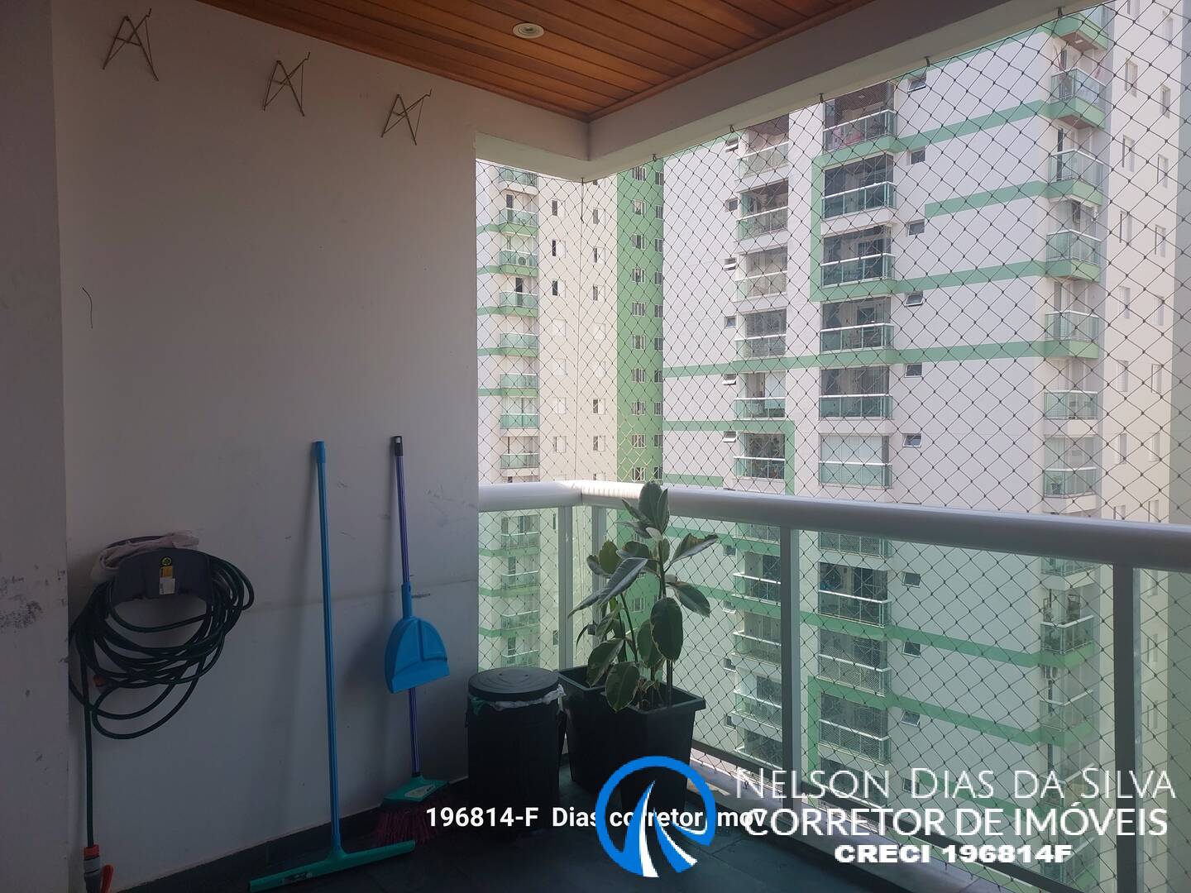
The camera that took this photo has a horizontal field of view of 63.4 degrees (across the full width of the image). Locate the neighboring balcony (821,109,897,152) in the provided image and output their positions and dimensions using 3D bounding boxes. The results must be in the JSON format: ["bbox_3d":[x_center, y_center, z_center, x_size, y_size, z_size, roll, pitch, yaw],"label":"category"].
[{"bbox_3d":[10.778,-12.796,39.449,0.520,1.020,3.250,-2,3,-40],"label":"neighboring balcony"}]

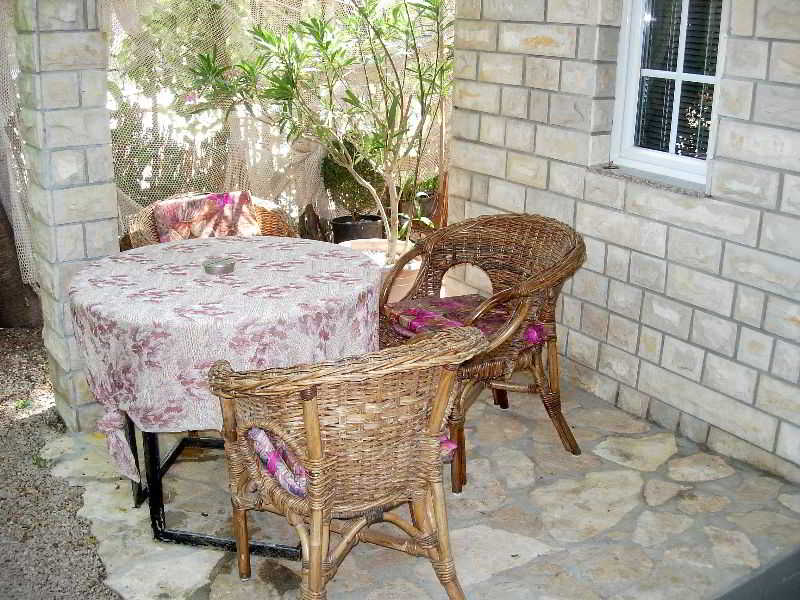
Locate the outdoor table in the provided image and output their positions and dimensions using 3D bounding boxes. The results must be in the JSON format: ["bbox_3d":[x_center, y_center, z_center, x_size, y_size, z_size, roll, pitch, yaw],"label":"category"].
[{"bbox_3d":[-0.545,0.262,2.878,0.950,0.738,0.950,1,18,0],"label":"outdoor table"}]

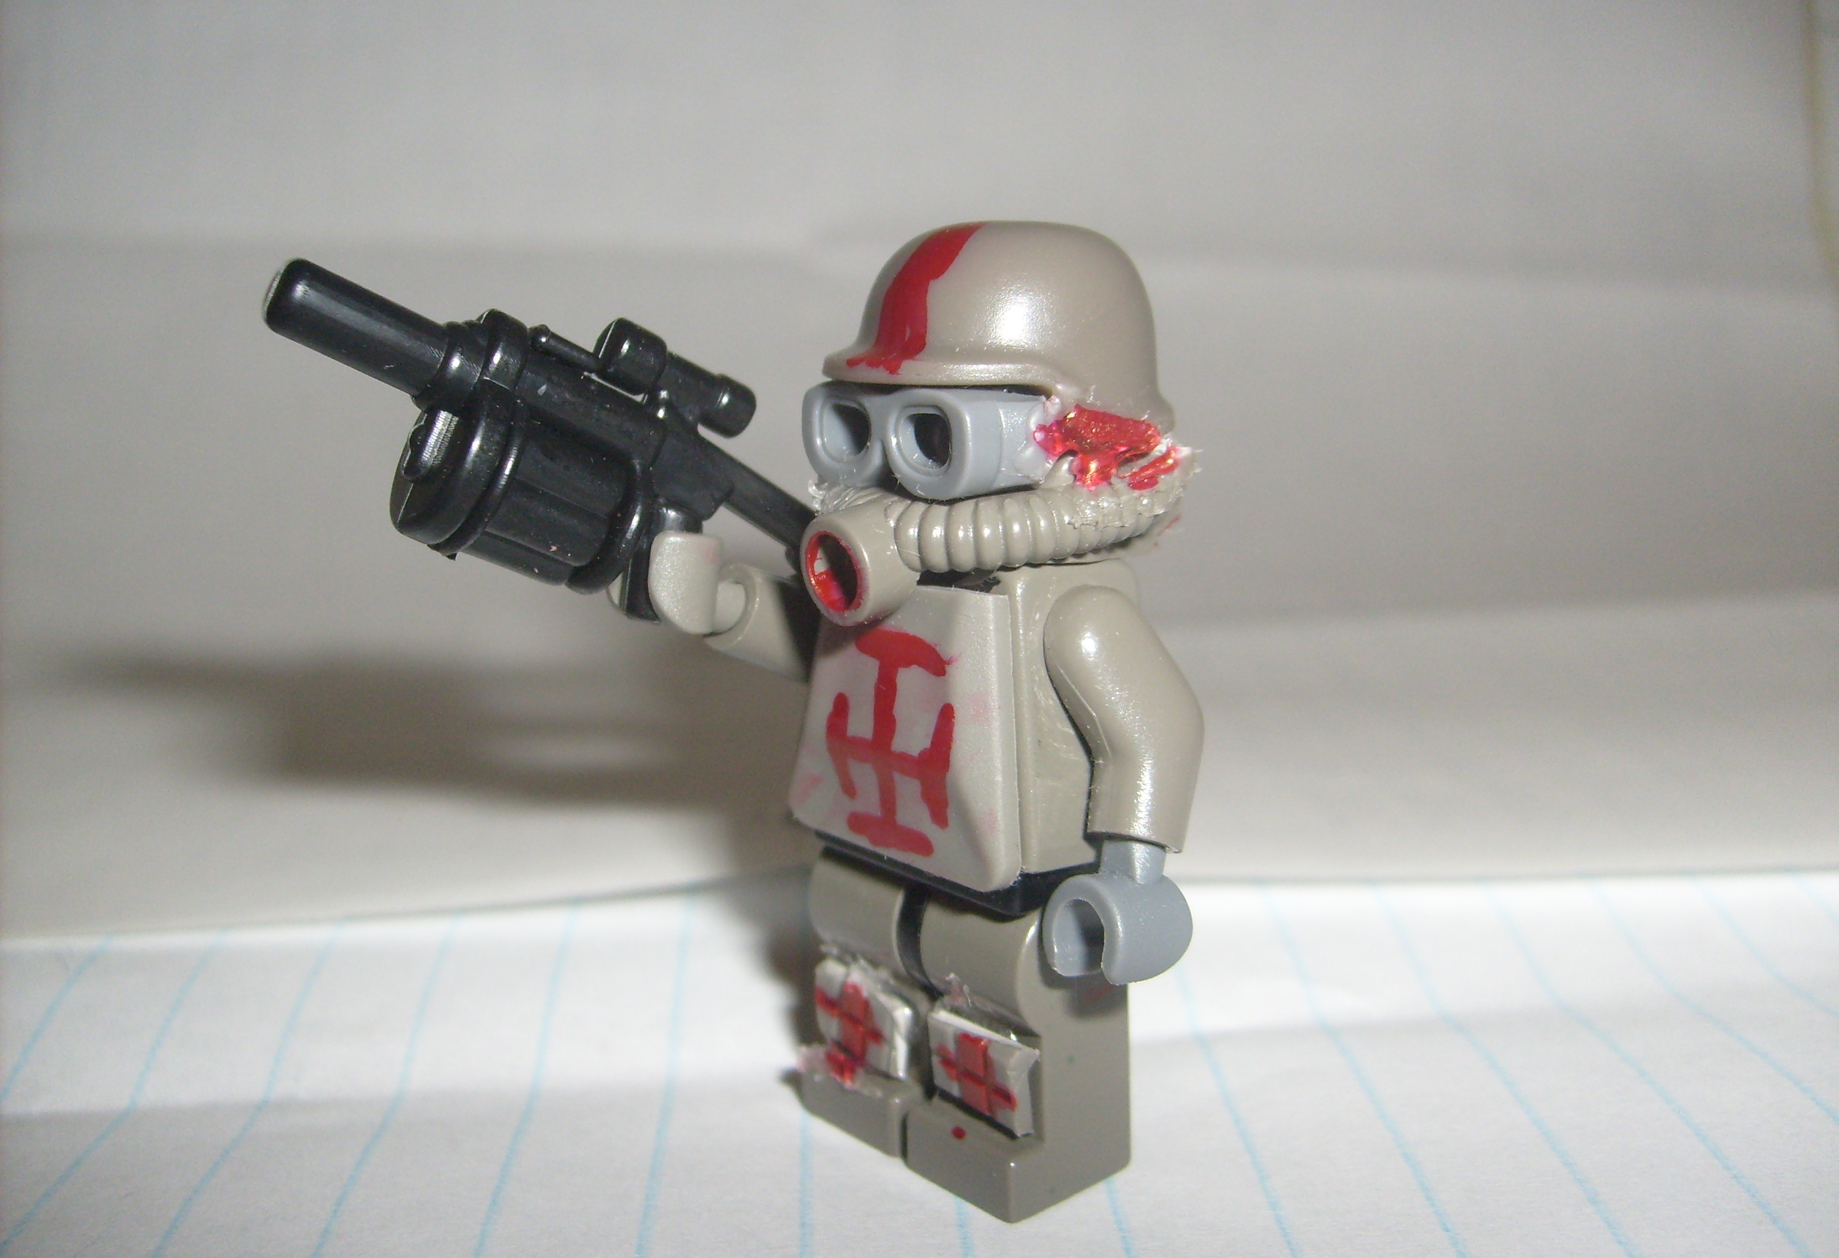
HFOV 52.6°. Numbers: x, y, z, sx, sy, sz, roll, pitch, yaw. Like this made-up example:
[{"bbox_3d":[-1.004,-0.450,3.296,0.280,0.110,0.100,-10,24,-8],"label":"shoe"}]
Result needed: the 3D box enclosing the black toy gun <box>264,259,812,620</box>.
[{"bbox_3d":[-0.014,-0.007,0.083,0.032,0.013,0.006,23,-6,-41],"label":"black toy gun"}]

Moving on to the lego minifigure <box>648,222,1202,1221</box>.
[{"bbox_3d":[0.000,0.004,0.086,0.022,0.044,0.024,-9,15,-40],"label":"lego minifigure"}]

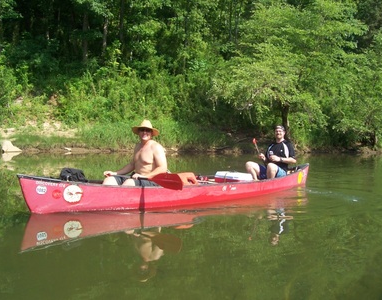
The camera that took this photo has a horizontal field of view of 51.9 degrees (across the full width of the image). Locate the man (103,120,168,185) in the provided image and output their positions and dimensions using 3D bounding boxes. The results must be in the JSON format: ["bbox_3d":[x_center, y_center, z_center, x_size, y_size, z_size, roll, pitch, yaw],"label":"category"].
[{"bbox_3d":[-0.780,0.187,5.334,0.800,1.200,0.580,-1,1,-40],"label":"man"}]

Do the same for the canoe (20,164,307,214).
[{"bbox_3d":[0.138,0.547,6.024,5.220,0.570,0.920,-1,1,-36],"label":"canoe"}]

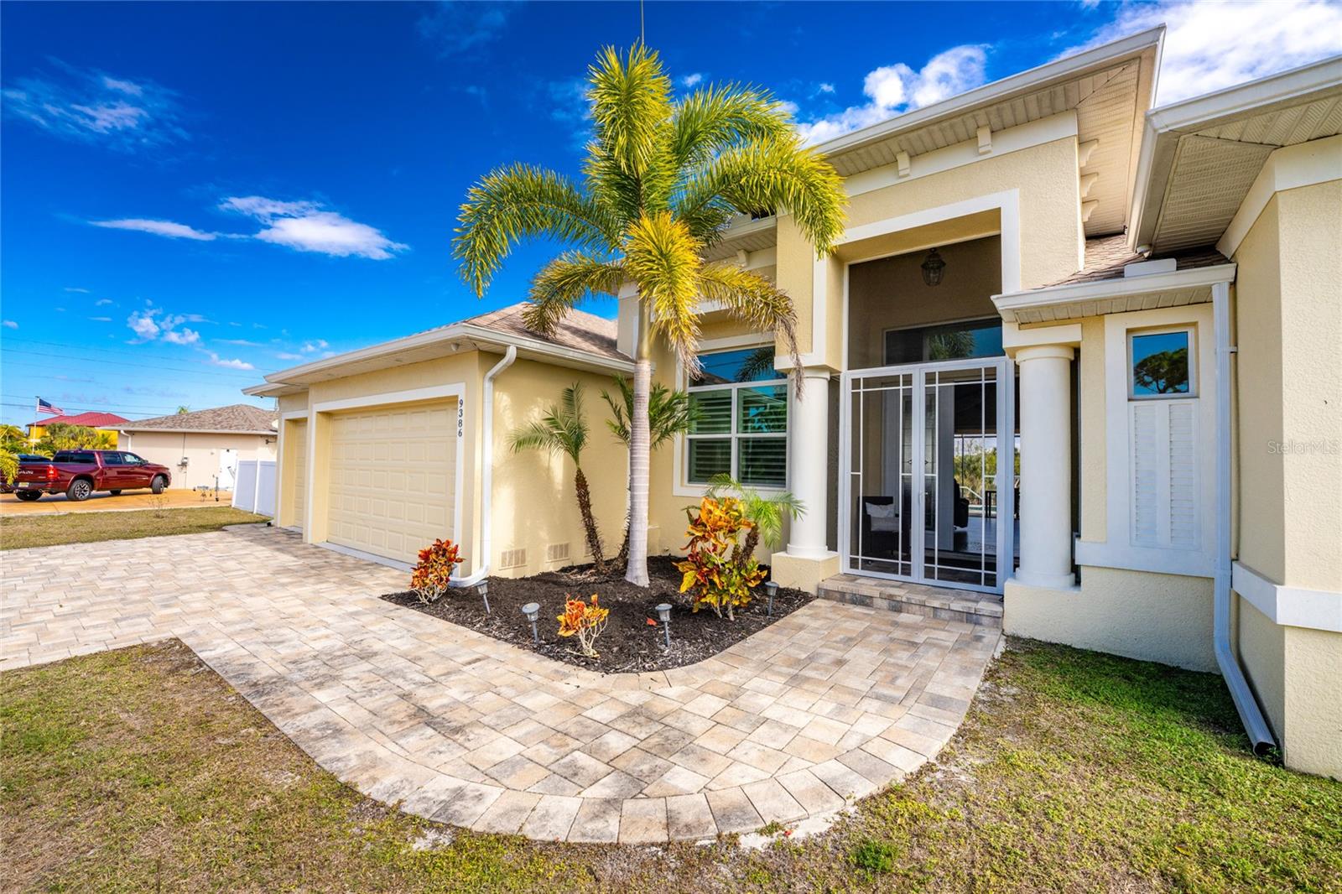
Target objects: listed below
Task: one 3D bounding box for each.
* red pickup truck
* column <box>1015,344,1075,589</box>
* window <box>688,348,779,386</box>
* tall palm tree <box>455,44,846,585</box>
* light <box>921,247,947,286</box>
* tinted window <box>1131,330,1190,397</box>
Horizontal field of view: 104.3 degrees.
[{"bbox_3d":[-24.200,1.130,22.000,2.080,1.960,5.900,1,-2,-8],"label":"red pickup truck"},{"bbox_3d":[3.717,0.183,5.179,0.470,2.310,0.470,0,-2,38],"label":"column"},{"bbox_3d":[0.984,-1.209,8.011,1.720,0.520,0.100,0,-2,38],"label":"window"},{"bbox_3d":[-0.250,-1.520,6.200,4.400,6.300,4.200,1,-2,0],"label":"tall palm tree"},{"bbox_3d":[3.433,-2.349,6.818,0.300,0.490,0.300,0,-2,38],"label":"light"},{"bbox_3d":[4.257,-0.724,4.531,0.390,0.570,0.090,0,-2,38],"label":"tinted window"}]

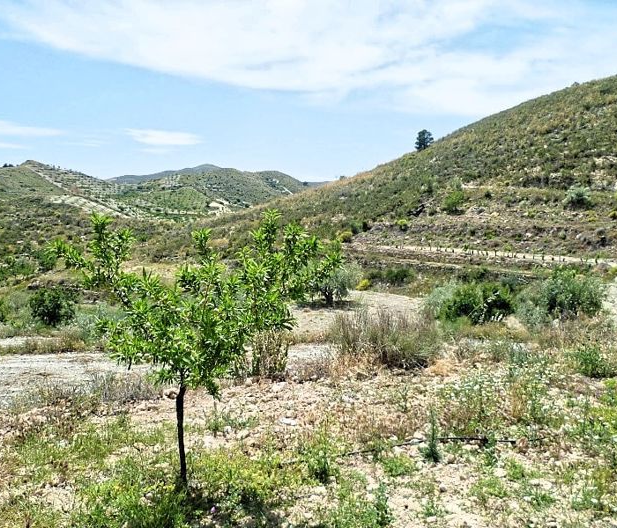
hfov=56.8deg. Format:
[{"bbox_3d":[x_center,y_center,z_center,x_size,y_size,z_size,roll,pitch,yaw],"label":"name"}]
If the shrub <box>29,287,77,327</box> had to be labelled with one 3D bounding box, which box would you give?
[{"bbox_3d":[-6.737,1.118,15.000,1.251,1.042,1.200,0,3,0],"label":"shrub"}]

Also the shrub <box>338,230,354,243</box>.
[{"bbox_3d":[3.667,-2.654,55.000,1.528,1.146,1.500,0,3,0],"label":"shrub"}]

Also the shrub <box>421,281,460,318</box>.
[{"bbox_3d":[3.337,0.891,14.300,0.944,0.944,1.000,0,3,0],"label":"shrub"}]

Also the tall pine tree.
[{"bbox_3d":[26.570,-28.281,130.000,4.290,5.193,4.200,0,3,0],"label":"tall pine tree"}]

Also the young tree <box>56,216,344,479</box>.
[{"bbox_3d":[-0.756,0.571,3.850,1.887,1.827,1.650,0,3,0],"label":"young tree"}]

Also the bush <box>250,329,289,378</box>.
[{"bbox_3d":[-0.479,1.099,7.000,0.462,0.608,0.450,0,3,0],"label":"bush"}]

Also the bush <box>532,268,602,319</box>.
[{"bbox_3d":[6.182,0.699,13.500,1.641,1.266,1.500,0,3,0],"label":"bush"}]

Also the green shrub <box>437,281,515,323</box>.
[{"bbox_3d":[3.979,0.936,13.500,1.782,0.985,1.500,0,3,0],"label":"green shrub"}]

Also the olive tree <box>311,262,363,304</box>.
[{"bbox_3d":[1.096,0.855,25.000,2.500,1.870,2.400,0,5,0],"label":"olive tree"}]

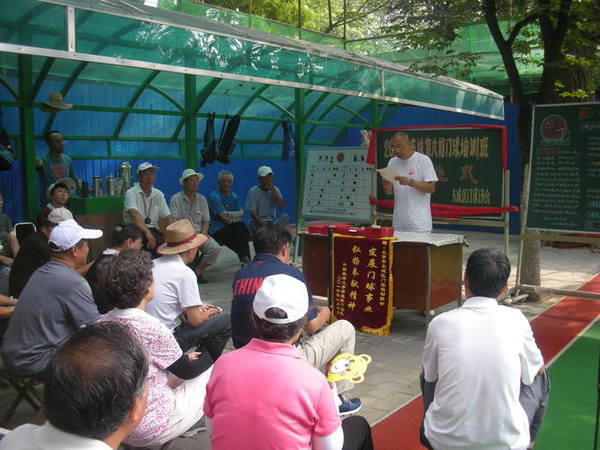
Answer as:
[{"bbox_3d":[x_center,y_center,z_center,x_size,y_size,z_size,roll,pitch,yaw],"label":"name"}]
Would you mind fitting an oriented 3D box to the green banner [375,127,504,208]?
[{"bbox_3d":[1.475,-0.596,6.520,1.380,0.880,0.080,3,7,24],"label":"green banner"}]

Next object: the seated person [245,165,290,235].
[{"bbox_3d":[-0.420,-0.107,7.988,0.520,1.310,0.650,-5,8,-37],"label":"seated person"}]

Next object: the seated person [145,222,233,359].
[{"bbox_3d":[-0.660,0.491,3.900,0.800,1.050,0.540,-4,8,-35],"label":"seated person"}]

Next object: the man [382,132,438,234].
[{"bbox_3d":[1.158,-0.107,6.300,0.580,1.700,0.460,4,8,31],"label":"man"}]

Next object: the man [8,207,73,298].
[{"bbox_3d":[-1.880,0.381,4.823,0.750,1.060,0.500,-1,7,-12],"label":"man"}]

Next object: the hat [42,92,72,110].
[{"bbox_3d":[-2.478,-1.262,6.200,0.320,0.160,0.330,-4,8,-33],"label":"hat"}]

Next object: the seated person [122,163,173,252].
[{"bbox_3d":[-1.530,0.064,6.300,0.580,1.360,0.750,-4,8,-33],"label":"seated person"}]

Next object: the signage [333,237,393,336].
[{"bbox_3d":[0.515,0.487,5.046,0.580,0.770,0.050,4,8,33],"label":"signage"}]

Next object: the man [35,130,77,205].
[{"bbox_3d":[-2.579,-0.119,6.400,0.550,1.700,0.400,-4,7,-30],"label":"man"}]

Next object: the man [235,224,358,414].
[{"bbox_3d":[-0.040,0.540,3.420,0.800,1.060,0.580,-5,8,-40],"label":"man"}]

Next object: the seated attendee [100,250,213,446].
[{"bbox_3d":[-0.600,0.610,2.665,0.500,1.070,0.740,5,8,37],"label":"seated attendee"}]

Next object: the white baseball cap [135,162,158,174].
[{"bbox_3d":[-1.602,-0.594,6.374,0.260,0.125,0.180,4,8,33],"label":"white baseball cap"}]

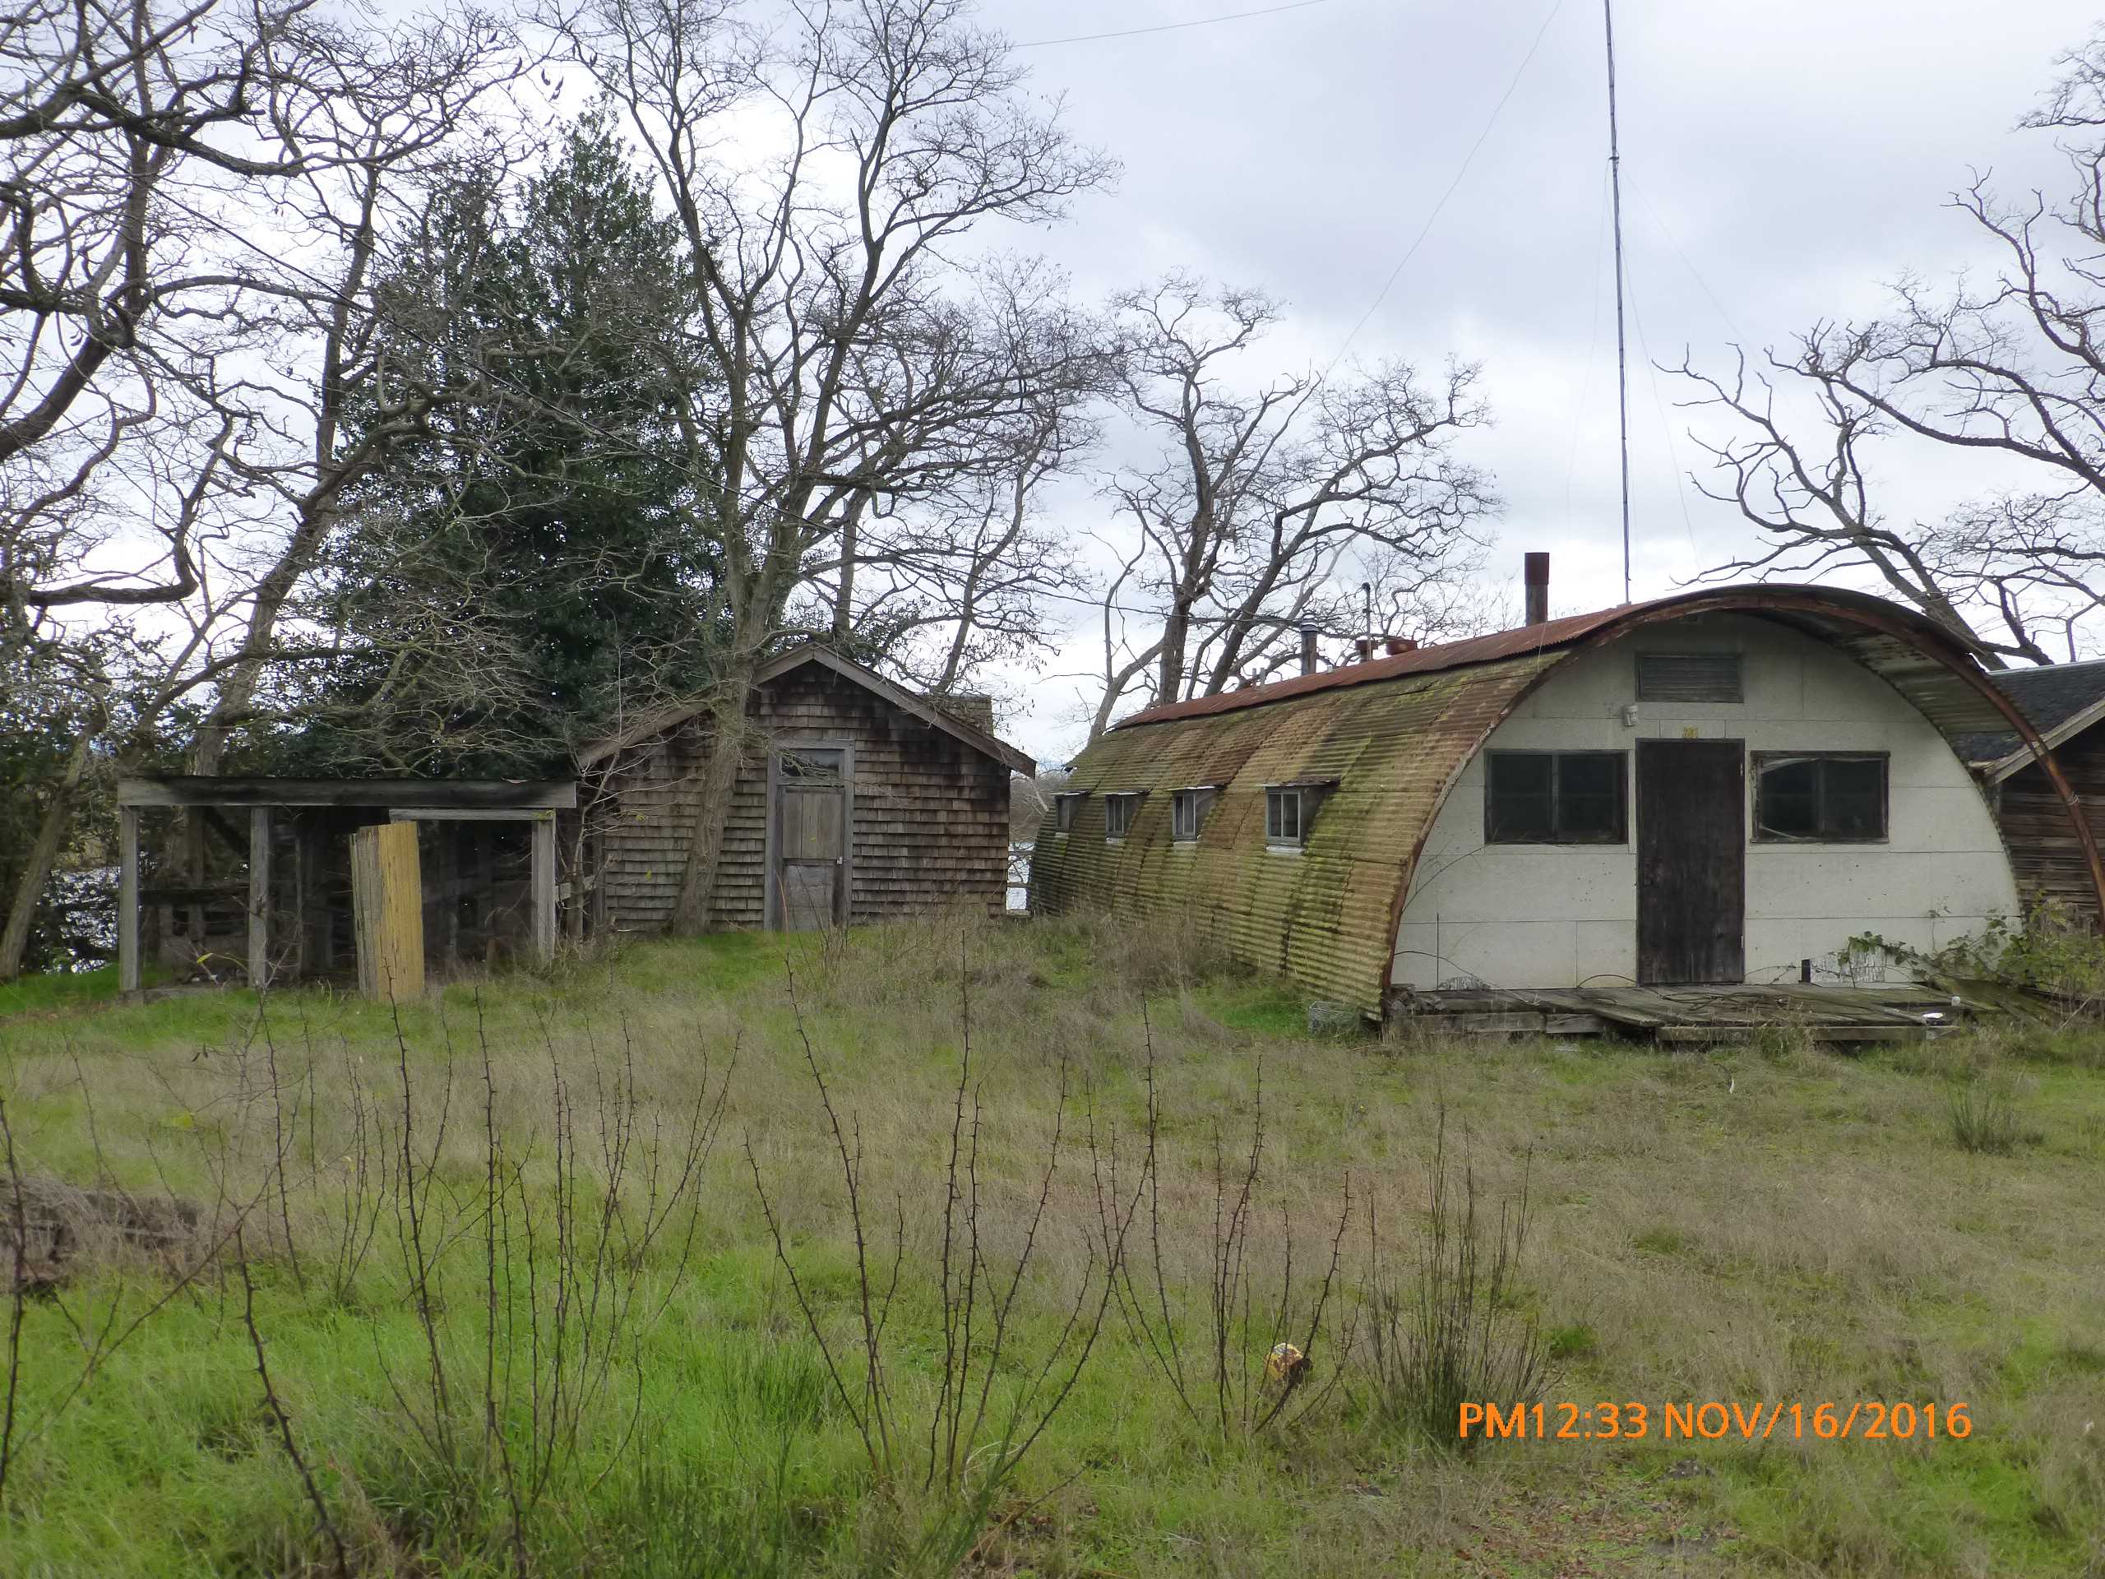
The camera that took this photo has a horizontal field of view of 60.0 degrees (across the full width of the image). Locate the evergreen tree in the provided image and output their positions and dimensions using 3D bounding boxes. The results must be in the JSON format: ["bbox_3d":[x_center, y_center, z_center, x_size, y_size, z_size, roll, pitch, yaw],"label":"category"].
[{"bbox_3d":[-8.569,-4.236,28.000,7.000,12.400,6.800,0,-1,-10],"label":"evergreen tree"}]

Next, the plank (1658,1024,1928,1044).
[{"bbox_3d":[5.097,1.680,12.550,2.080,0.100,0.060,0,-1,-10],"label":"plank"}]

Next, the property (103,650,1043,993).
[{"bbox_3d":[-4.694,-0.109,22.319,9.600,4.000,9.500,0,-1,-10],"label":"property"}]

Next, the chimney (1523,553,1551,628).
[{"bbox_3d":[4.566,-1.868,17.200,0.230,0.740,0.230,0,-1,-10],"label":"chimney"}]

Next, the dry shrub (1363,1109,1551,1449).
[{"bbox_3d":[1.051,1.274,4.750,0.490,0.880,0.470,0,-1,-10],"label":"dry shrub"}]

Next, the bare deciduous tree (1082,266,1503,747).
[{"bbox_3d":[4.460,-3.743,34.000,7.600,11.730,7.000,0,-1,-10],"label":"bare deciduous tree"}]

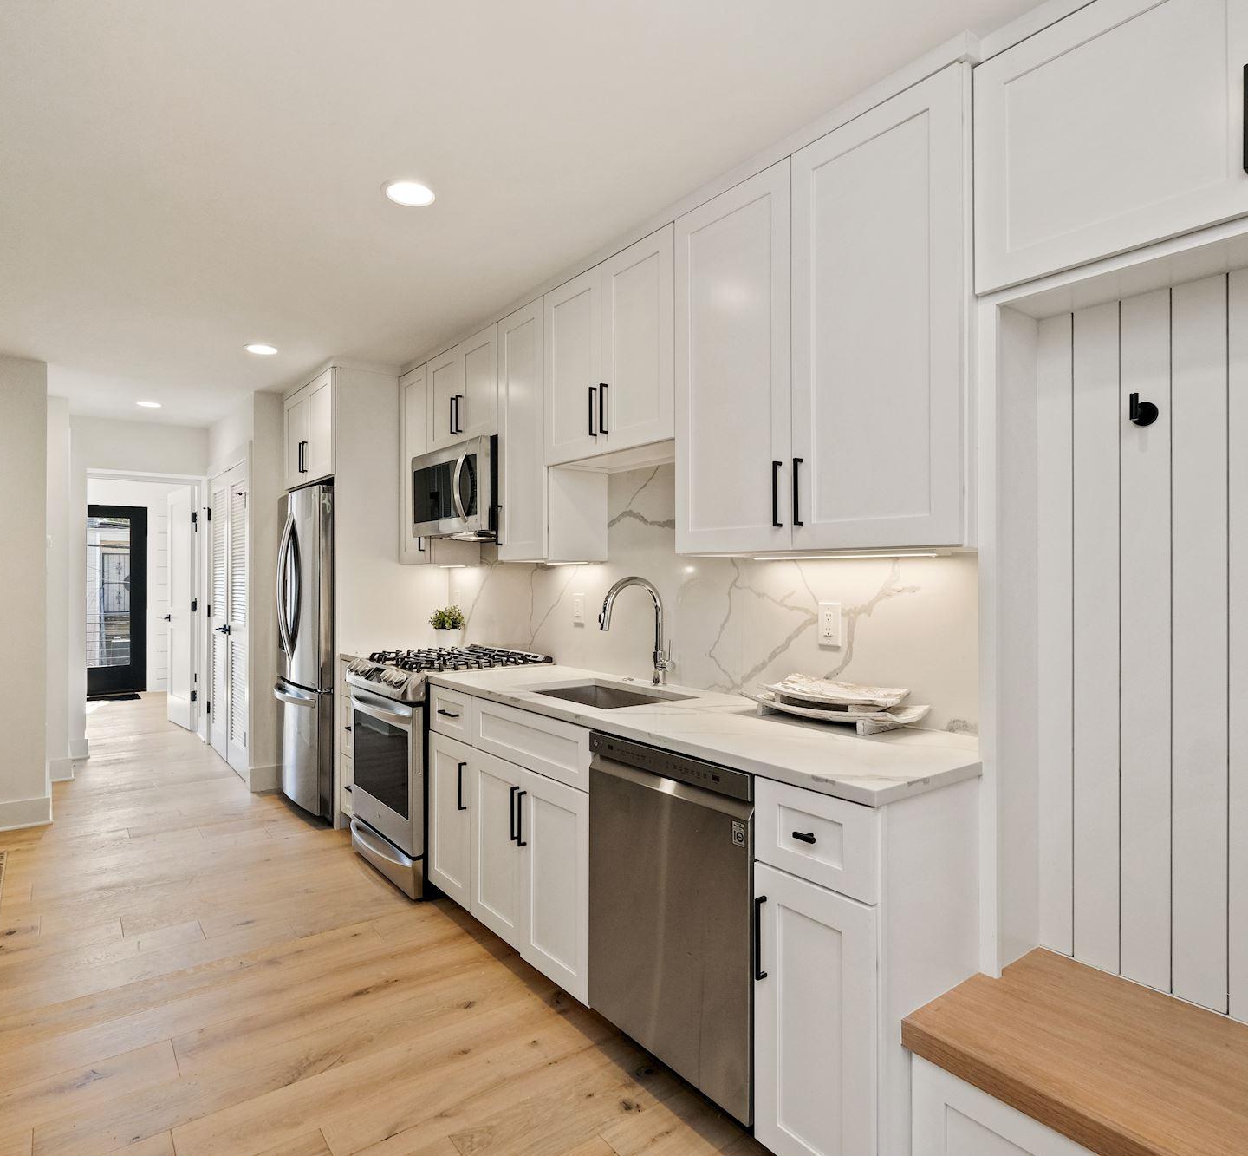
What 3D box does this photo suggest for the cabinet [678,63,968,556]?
[{"bbox_3d":[0.571,-0.602,2.021,0.318,1.056,0.924,0,0,-39],"label":"cabinet"}]

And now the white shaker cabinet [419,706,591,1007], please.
[{"bbox_3d":[-0.202,0.835,2.663,0.607,0.820,1.078,0,0,-39],"label":"white shaker cabinet"}]

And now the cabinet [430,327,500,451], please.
[{"bbox_3d":[-0.638,-0.850,3.442,0.315,0.468,0.717,0,0,-39],"label":"cabinet"}]

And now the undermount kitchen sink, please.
[{"bbox_3d":[-0.067,0.510,2.436,0.380,0.220,0.540,0,0,-39],"label":"undermount kitchen sink"}]

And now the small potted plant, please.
[{"bbox_3d":[-0.977,0.275,3.996,0.184,0.245,0.184,0,0,-39],"label":"small potted plant"}]

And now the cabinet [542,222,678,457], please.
[{"bbox_3d":[0.040,-0.786,2.683,0.318,0.688,0.767,0,0,-39],"label":"cabinet"}]

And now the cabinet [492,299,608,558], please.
[{"bbox_3d":[-0.297,-0.579,3.022,0.315,1.014,0.358,0,0,-39],"label":"cabinet"}]

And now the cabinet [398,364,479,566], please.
[{"bbox_3d":[-1.020,-0.601,4.007,0.318,1.056,0.394,0,0,-39],"label":"cabinet"}]

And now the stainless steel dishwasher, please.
[{"bbox_3d":[0.317,0.846,2.001,0.595,0.827,0.600,0,0,-39],"label":"stainless steel dishwasher"}]

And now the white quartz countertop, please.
[{"bbox_3d":[0.083,0.411,2.338,0.640,0.032,2.033,0,0,-39],"label":"white quartz countertop"}]

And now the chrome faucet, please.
[{"bbox_3d":[0.051,0.191,2.532,0.275,0.403,0.100,0,0,-39],"label":"chrome faucet"}]

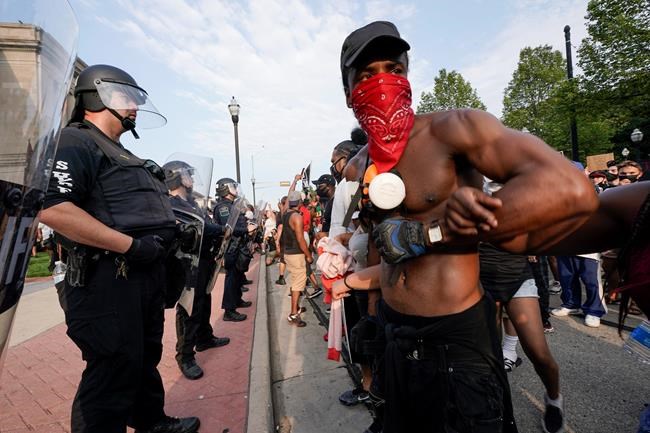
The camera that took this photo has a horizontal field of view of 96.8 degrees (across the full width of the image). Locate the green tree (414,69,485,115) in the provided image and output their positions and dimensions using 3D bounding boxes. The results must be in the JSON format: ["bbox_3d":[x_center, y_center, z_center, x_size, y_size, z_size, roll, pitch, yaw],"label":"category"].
[{"bbox_3d":[9.800,-5.300,22.000,6.800,11.900,6.800,-4,0,0],"label":"green tree"}]

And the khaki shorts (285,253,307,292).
[{"bbox_3d":[-0.415,0.775,4.080,0.310,0.570,0.370,-4,0,-19],"label":"khaki shorts"}]

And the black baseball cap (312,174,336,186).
[{"bbox_3d":[-0.006,-0.374,3.000,0.260,0.130,0.175,-4,0,-29],"label":"black baseball cap"}]

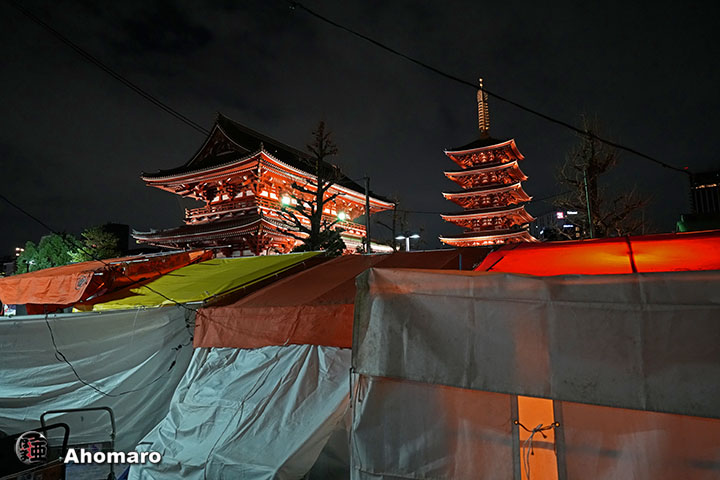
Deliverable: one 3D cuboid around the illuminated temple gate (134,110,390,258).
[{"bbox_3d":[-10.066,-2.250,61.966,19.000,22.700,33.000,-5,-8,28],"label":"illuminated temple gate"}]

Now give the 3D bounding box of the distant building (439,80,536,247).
[{"bbox_3d":[30.417,-13.215,104.612,18.600,53.300,18.600,-5,-8,28],"label":"distant building"}]

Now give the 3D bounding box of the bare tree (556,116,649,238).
[{"bbox_3d":[18.990,-2.140,33.930,6.530,14.900,6.530,-5,-8,29],"label":"bare tree"}]

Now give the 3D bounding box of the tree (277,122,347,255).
[{"bbox_3d":[-3.512,-1.671,32.749,5.050,14.400,5.050,0,-7,-6],"label":"tree"}]

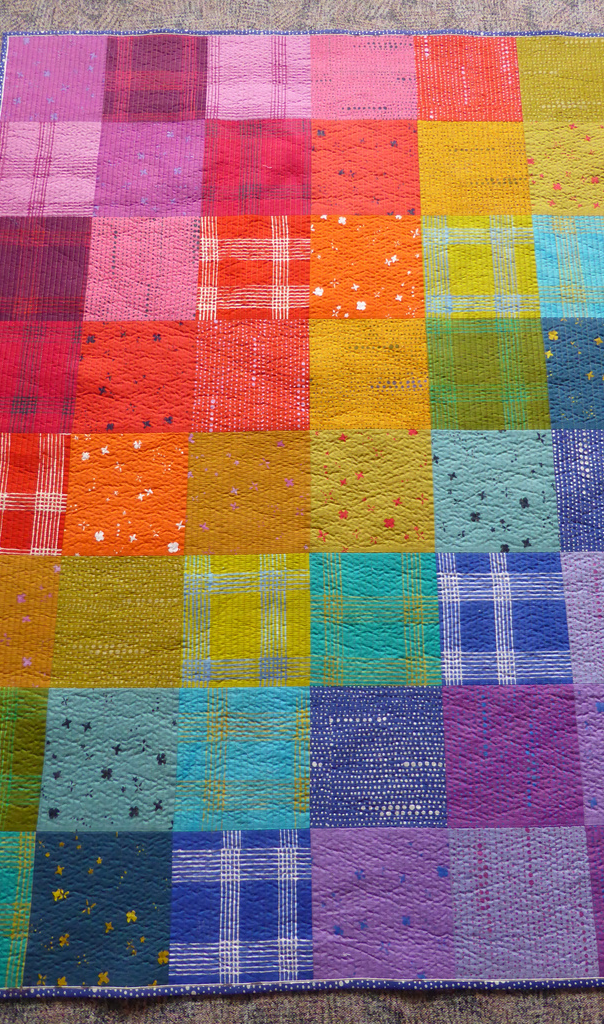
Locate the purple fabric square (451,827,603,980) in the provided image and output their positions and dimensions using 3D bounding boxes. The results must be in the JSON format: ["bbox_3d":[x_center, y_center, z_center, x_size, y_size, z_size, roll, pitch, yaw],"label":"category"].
[{"bbox_3d":[0.348,0.615,1.169,0.221,0.012,0.221,0,76,0],"label":"purple fabric square"}]

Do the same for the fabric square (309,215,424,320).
[{"bbox_3d":[0.120,-0.449,1.359,0.208,0.010,0.214,0,75,1],"label":"fabric square"}]

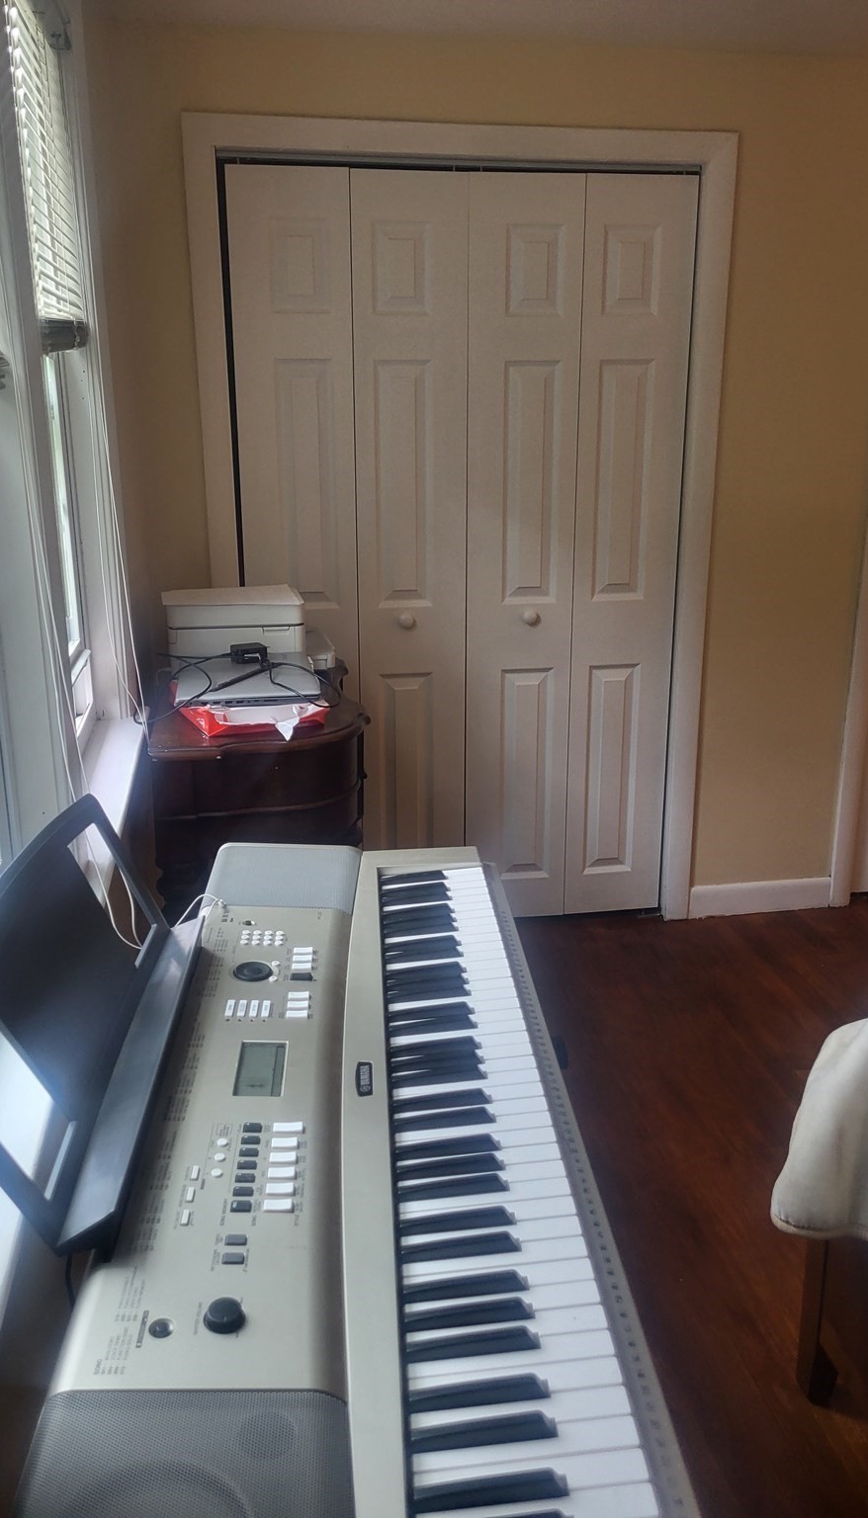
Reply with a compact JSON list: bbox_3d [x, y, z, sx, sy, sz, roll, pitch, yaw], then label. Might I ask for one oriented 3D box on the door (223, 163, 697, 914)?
[{"bbox_3d":[0.088,-0.488,3.105,1.186,2.007,0.035,-3,16,-8],"label":"door"}]

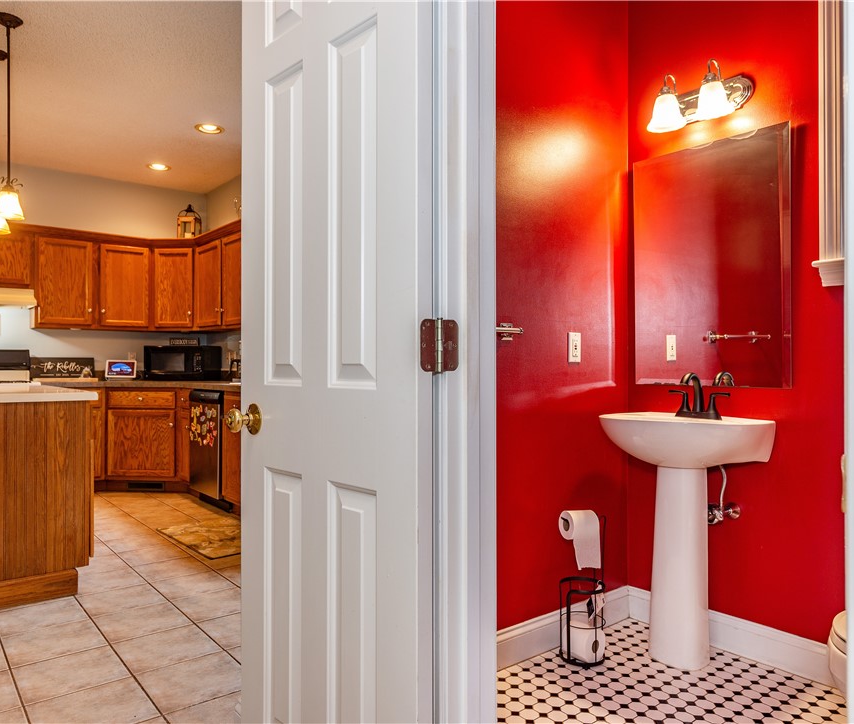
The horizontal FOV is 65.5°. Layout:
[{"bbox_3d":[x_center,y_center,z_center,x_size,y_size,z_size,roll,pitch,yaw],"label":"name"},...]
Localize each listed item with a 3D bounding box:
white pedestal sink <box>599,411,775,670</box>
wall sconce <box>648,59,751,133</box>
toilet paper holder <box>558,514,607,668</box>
[{"bbox_3d":[0.917,0.640,2.383,0.378,0.861,0.500,0,0,-39],"label":"white pedestal sink"},{"bbox_3d":[0.976,-0.983,2.430,0.222,0.200,0.330,0,0,-39],"label":"wall sconce"},{"bbox_3d":[0.560,0.803,2.386,0.170,0.510,0.170,0,0,0],"label":"toilet paper holder"}]

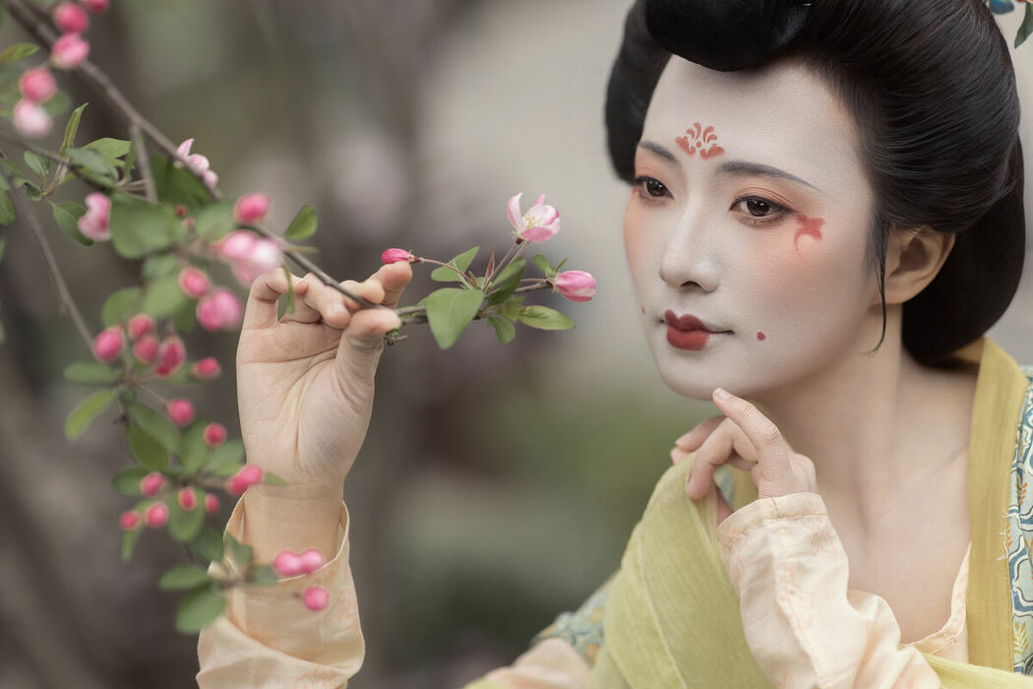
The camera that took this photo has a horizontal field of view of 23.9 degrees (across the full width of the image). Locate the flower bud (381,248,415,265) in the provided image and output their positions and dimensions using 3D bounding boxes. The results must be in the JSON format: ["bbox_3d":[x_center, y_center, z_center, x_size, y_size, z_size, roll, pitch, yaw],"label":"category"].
[{"bbox_3d":[-0.062,-0.046,1.280,0.019,0.009,0.009,6,0,0],"label":"flower bud"}]

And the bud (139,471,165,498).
[{"bbox_3d":[-0.178,0.068,1.190,0.014,0.011,0.011,-50,-2,-38],"label":"bud"}]

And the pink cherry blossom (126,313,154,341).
[{"bbox_3d":[-0.188,-0.009,1.220,0.013,0.014,0.013,6,6,0],"label":"pink cherry blossom"}]

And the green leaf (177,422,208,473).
[{"bbox_3d":[-0.162,0.051,1.220,0.014,0.026,0.007,6,6,1],"label":"green leaf"}]

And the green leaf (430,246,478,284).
[{"bbox_3d":[-0.033,-0.042,1.280,0.028,0.016,0.008,-35,-33,-6],"label":"green leaf"}]

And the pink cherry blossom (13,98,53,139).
[{"bbox_3d":[-0.234,-0.109,1.180,0.018,0.018,0.017,6,6,0],"label":"pink cherry blossom"}]

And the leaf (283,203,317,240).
[{"bbox_3d":[-0.109,-0.062,1.230,0.011,0.021,0.005,37,0,30],"label":"leaf"}]

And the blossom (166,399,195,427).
[{"bbox_3d":[-0.164,0.033,1.190,0.012,0.012,0.014,-1,24,-33],"label":"blossom"}]

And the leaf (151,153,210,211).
[{"bbox_3d":[-0.176,-0.086,1.280,0.032,0.030,0.016,0,2,0],"label":"leaf"}]

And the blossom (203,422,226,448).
[{"bbox_3d":[-0.148,0.044,1.200,0.011,0.013,0.011,0,2,0],"label":"blossom"}]

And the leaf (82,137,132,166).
[{"bbox_3d":[-0.208,-0.098,1.240,0.026,0.005,0.014,-6,45,-8],"label":"leaf"}]

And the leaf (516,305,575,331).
[{"bbox_3d":[0.015,-0.013,1.280,0.031,0.013,0.005,15,-36,0],"label":"leaf"}]

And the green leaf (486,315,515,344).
[{"bbox_3d":[-0.008,-0.008,1.280,0.010,0.018,0.005,-44,6,-25],"label":"green leaf"}]

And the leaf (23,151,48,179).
[{"bbox_3d":[-0.255,-0.095,1.290,0.012,0.018,0.010,-35,0,0],"label":"leaf"}]

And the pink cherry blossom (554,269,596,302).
[{"bbox_3d":[0.031,-0.031,1.280,0.022,0.016,0.016,5,0,3],"label":"pink cherry blossom"}]

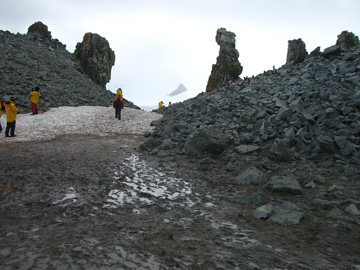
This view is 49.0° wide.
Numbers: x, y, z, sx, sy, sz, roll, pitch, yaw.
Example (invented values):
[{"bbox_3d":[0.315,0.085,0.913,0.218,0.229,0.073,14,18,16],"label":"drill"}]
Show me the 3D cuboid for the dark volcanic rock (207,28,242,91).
[{"bbox_3d":[5.895,-9.803,52.000,4.600,8.100,3.900,0,3,0],"label":"dark volcanic rock"}]

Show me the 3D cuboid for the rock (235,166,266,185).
[{"bbox_3d":[1.356,0.775,7.600,0.560,0.270,0.460,0,3,0],"label":"rock"}]

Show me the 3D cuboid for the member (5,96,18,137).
[{"bbox_3d":[-7.453,-0.779,17.500,0.500,1.750,0.600,-2,3,-40],"label":"member"}]

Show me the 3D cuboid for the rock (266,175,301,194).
[{"bbox_3d":[1.798,0.845,6.800,0.540,0.240,0.480,0,3,0],"label":"rock"}]

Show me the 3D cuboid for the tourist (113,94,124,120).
[{"bbox_3d":[-4.367,-1.948,28.200,0.700,1.750,0.500,0,3,3],"label":"tourist"}]

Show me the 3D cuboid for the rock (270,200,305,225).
[{"bbox_3d":[1.414,1.026,5.200,0.440,0.220,0.420,0,3,0],"label":"rock"}]

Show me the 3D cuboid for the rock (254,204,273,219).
[{"bbox_3d":[1.133,1.036,5.350,0.220,0.150,0.200,0,3,0],"label":"rock"}]

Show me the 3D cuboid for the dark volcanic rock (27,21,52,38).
[{"bbox_3d":[-16.354,-12.245,46.000,2.800,2.100,2.400,0,3,0],"label":"dark volcanic rock"}]

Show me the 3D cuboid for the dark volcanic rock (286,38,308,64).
[{"bbox_3d":[12.487,-8.874,42.000,2.200,2.800,2.100,0,3,0],"label":"dark volcanic rock"}]

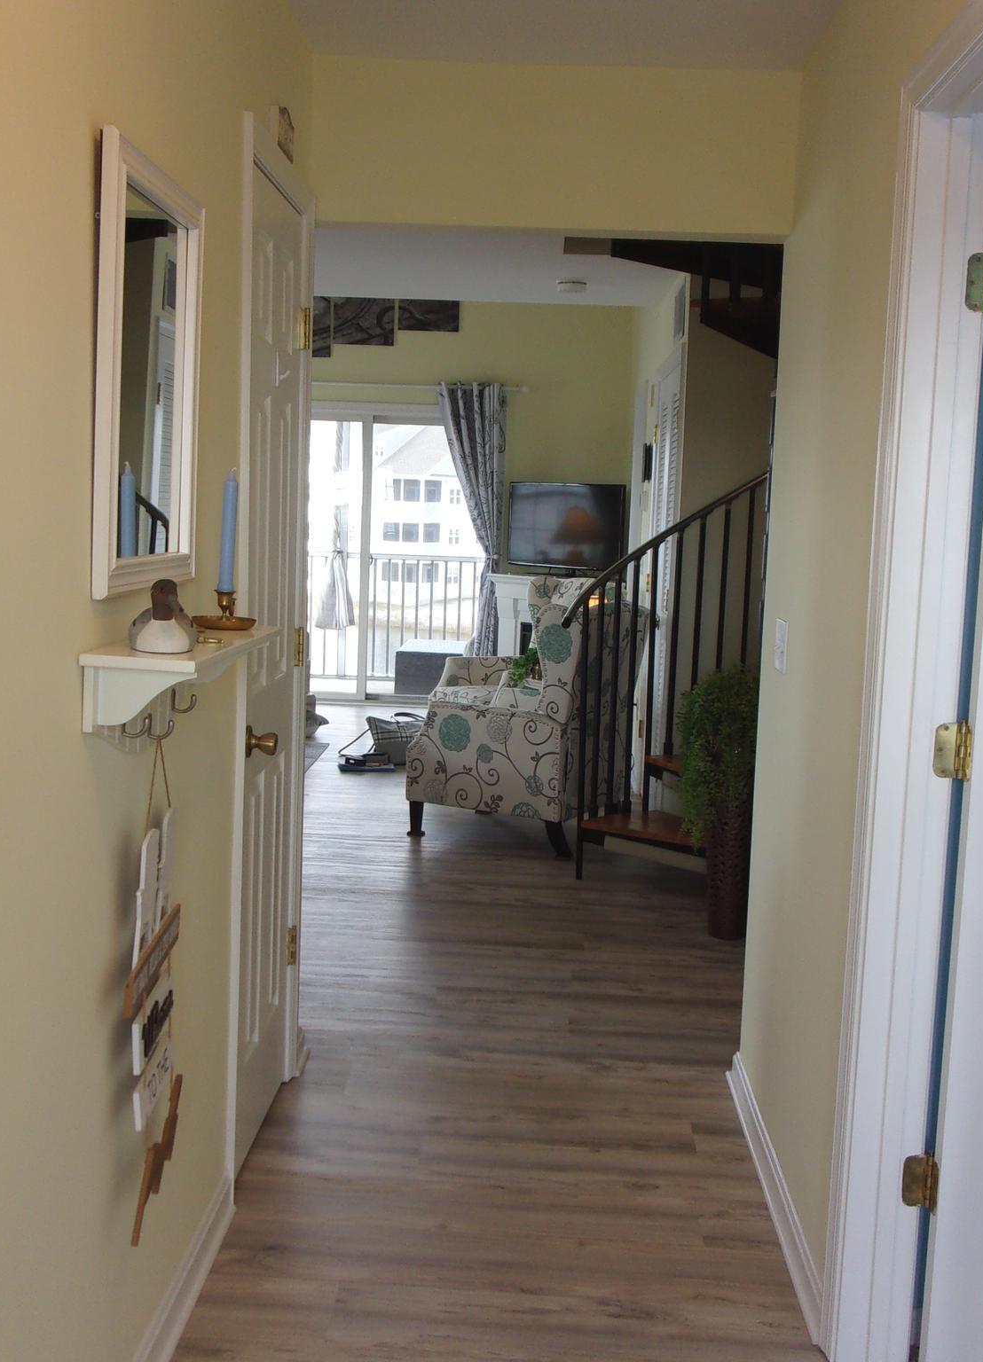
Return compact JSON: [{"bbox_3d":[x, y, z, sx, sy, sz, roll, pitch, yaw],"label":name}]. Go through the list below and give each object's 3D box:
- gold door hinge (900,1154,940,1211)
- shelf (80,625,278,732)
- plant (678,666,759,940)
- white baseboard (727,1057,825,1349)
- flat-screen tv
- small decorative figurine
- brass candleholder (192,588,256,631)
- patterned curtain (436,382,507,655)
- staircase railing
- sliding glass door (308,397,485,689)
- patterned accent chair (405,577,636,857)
[{"bbox_3d":[0.711,0.830,2.439,0.062,0.092,0.025,2,7,2],"label":"gold door hinge"},{"bbox_3d":[-0.437,0.001,2.156,0.145,0.140,0.615,2,7,2],"label":"shelf"},{"bbox_3d":[0.805,0.402,4.949,0.340,0.910,0.330,2,7,2],"label":"plant"},{"bbox_3d":[0.595,1.039,3.133,0.020,0.070,1.210,2,7,2],"label":"white baseboard"},{"bbox_3d":[0.480,-1.003,9.508,0.920,0.550,0.080,8,9,40],"label":"flat-screen tv"},{"bbox_3d":[-0.428,-0.088,1.953,0.088,0.098,0.165,2,7,-4],"label":"small decorative figurine"},{"bbox_3d":[-0.420,-0.112,2.303,0.103,0.065,0.103,2,7,2],"label":"brass candleholder"},{"bbox_3d":[-0.166,-0.935,10.172,0.480,2.180,0.140,2,7,2],"label":"patterned curtain"},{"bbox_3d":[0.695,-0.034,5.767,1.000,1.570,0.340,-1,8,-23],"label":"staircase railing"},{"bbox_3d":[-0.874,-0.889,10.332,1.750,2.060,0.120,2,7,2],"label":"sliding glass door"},{"bbox_3d":[0.179,0.144,6.360,0.830,1.040,0.720,6,8,27],"label":"patterned accent chair"}]

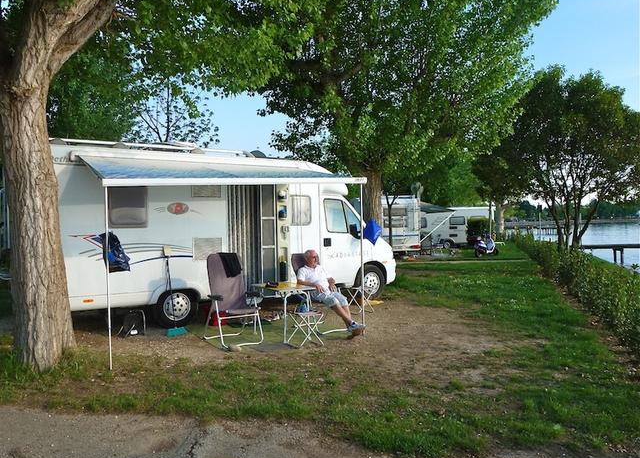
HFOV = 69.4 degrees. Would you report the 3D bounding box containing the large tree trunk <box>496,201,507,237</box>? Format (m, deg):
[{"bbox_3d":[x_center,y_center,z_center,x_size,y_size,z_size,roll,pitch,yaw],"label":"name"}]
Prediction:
[{"bbox_3d":[14.915,-0.547,37.985,0.780,3.200,0.780,-1,1,0],"label":"large tree trunk"}]

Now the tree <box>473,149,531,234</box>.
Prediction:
[{"bbox_3d":[14.888,-2.747,37.965,4.600,7.600,4.600,-1,1,0],"label":"tree"}]

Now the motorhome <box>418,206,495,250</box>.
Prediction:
[{"bbox_3d":[7.584,-0.109,29.888,6.100,2.650,2.250,-1,1,0],"label":"motorhome"}]

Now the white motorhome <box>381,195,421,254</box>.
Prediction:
[{"bbox_3d":[3.383,-0.077,23.787,2.250,2.800,6.000,-1,1,0],"label":"white motorhome"}]

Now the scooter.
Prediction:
[{"bbox_3d":[7.833,0.714,21.695,1.800,1.150,0.680,-1,1,-41],"label":"scooter"}]

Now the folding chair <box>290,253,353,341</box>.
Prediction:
[{"bbox_3d":[0.023,0.954,7.095,0.630,1.130,0.760,-1,1,-37],"label":"folding chair"}]

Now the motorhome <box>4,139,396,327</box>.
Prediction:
[{"bbox_3d":[-1.668,0.113,8.776,6.750,2.820,2.280,-1,1,-28],"label":"motorhome"}]

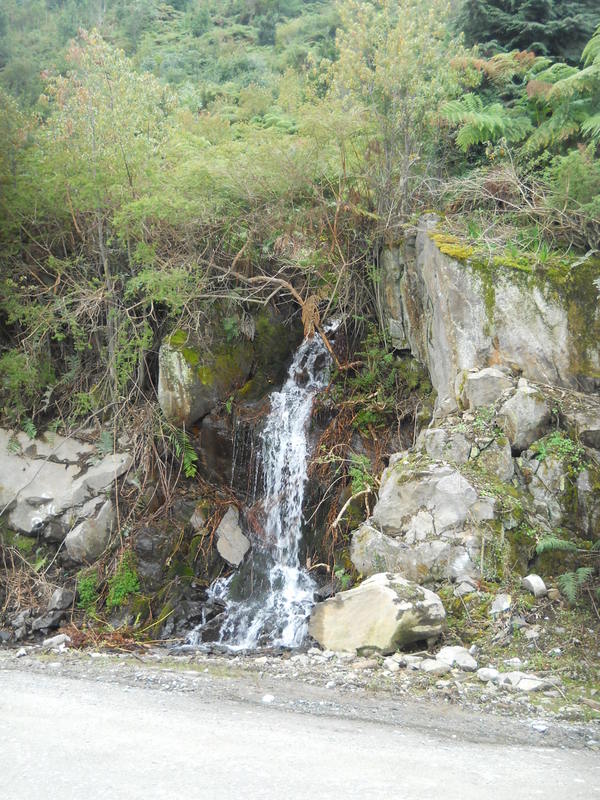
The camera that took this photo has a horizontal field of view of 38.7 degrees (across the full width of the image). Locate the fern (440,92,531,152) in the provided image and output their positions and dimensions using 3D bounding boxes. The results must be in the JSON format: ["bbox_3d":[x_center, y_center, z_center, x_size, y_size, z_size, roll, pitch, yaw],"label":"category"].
[{"bbox_3d":[2.000,-3.000,9.200,0.950,0.550,0.800,0,-4,6],"label":"fern"}]

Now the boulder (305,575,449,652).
[{"bbox_3d":[0.660,1.810,7.350,1.120,0.630,0.800,-1,-4,11],"label":"boulder"}]

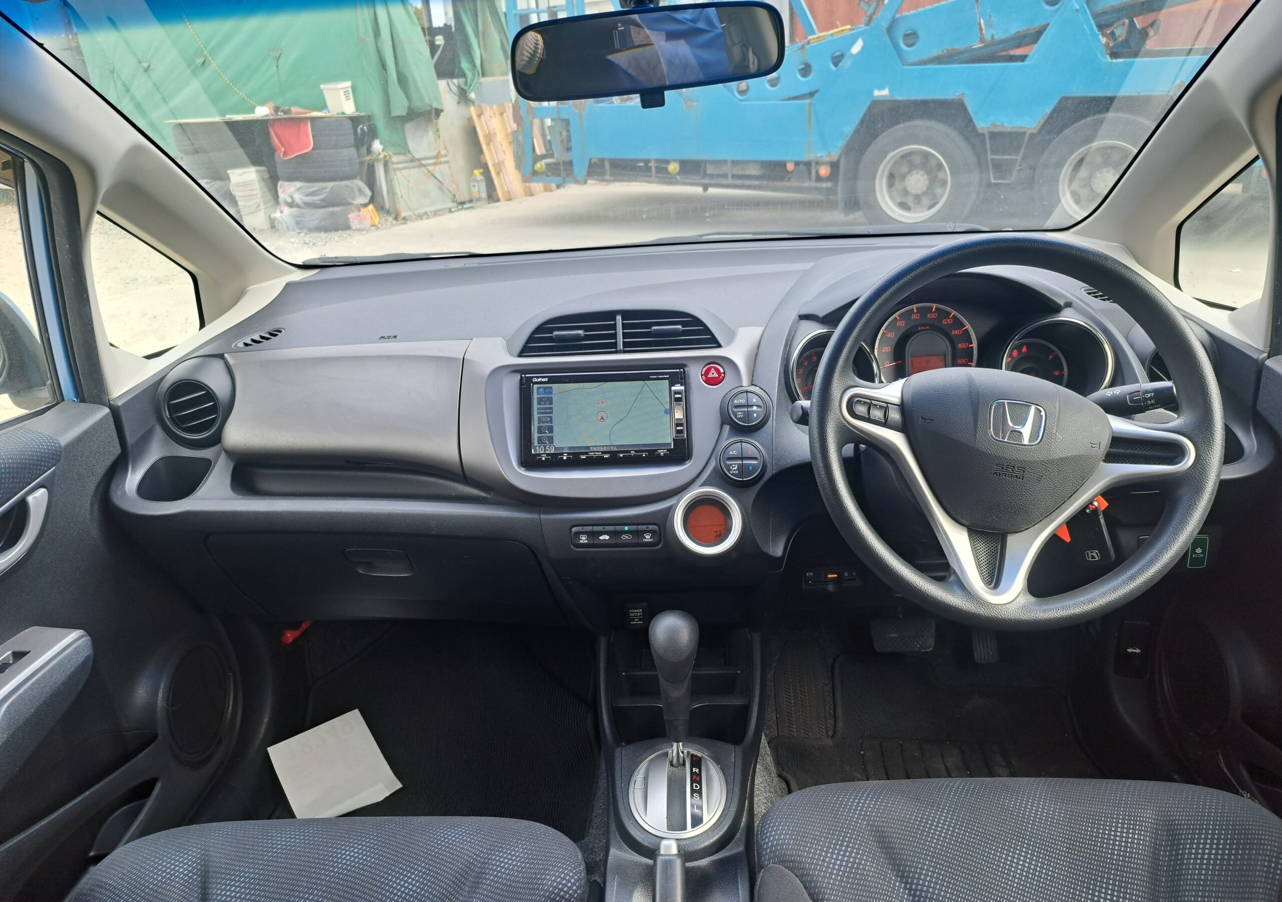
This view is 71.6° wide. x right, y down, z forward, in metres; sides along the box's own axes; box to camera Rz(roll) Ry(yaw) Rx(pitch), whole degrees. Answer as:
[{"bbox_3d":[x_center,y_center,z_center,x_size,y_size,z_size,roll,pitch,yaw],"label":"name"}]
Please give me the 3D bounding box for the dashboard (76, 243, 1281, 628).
[{"bbox_3d":[0.044,-0.045,1.200,1.360,0.405,0.500,-2,22,3],"label":"dashboard"}]

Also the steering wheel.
[{"bbox_3d":[0.344,-0.018,0.844,0.370,0.370,0.100,7,-4,6],"label":"steering wheel"}]

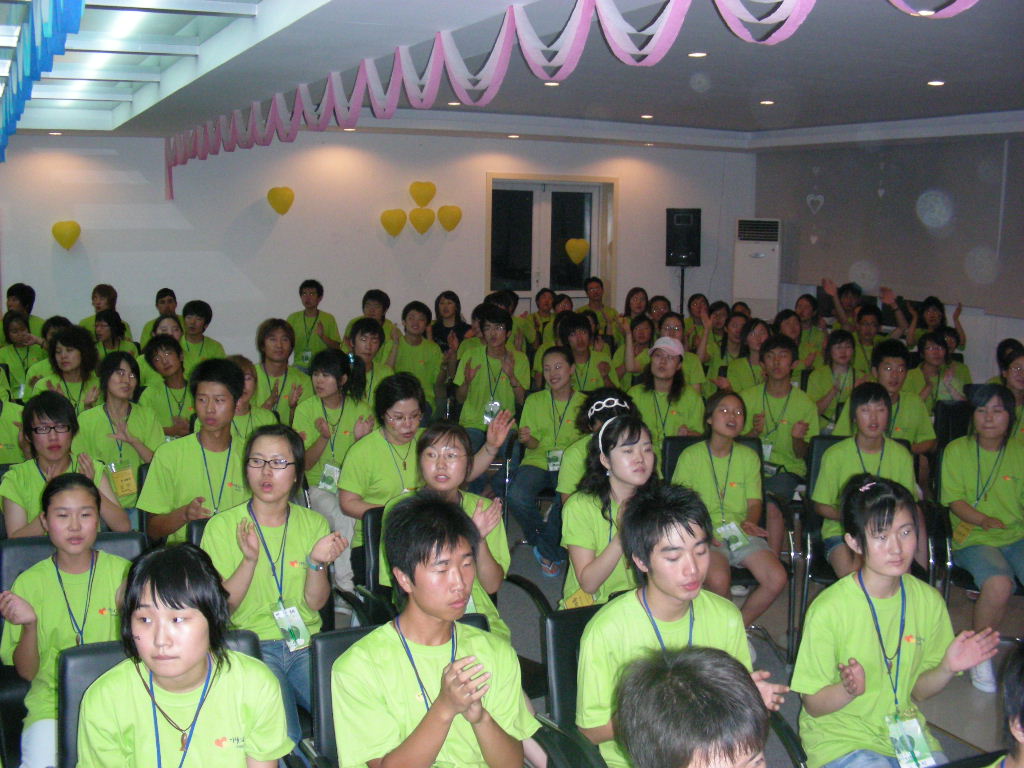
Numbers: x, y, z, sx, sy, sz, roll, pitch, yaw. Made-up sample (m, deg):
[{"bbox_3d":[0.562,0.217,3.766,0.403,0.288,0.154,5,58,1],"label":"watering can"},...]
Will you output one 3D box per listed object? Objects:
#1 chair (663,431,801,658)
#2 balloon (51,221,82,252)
[{"bbox_3d":[0.938,0.736,5.001,0.540,0.910,0.570,1,9,-2],"label":"chair"},{"bbox_3d":[-3.838,-1.279,9.684,0.250,0.260,0.170,-2,9,-23],"label":"balloon"}]

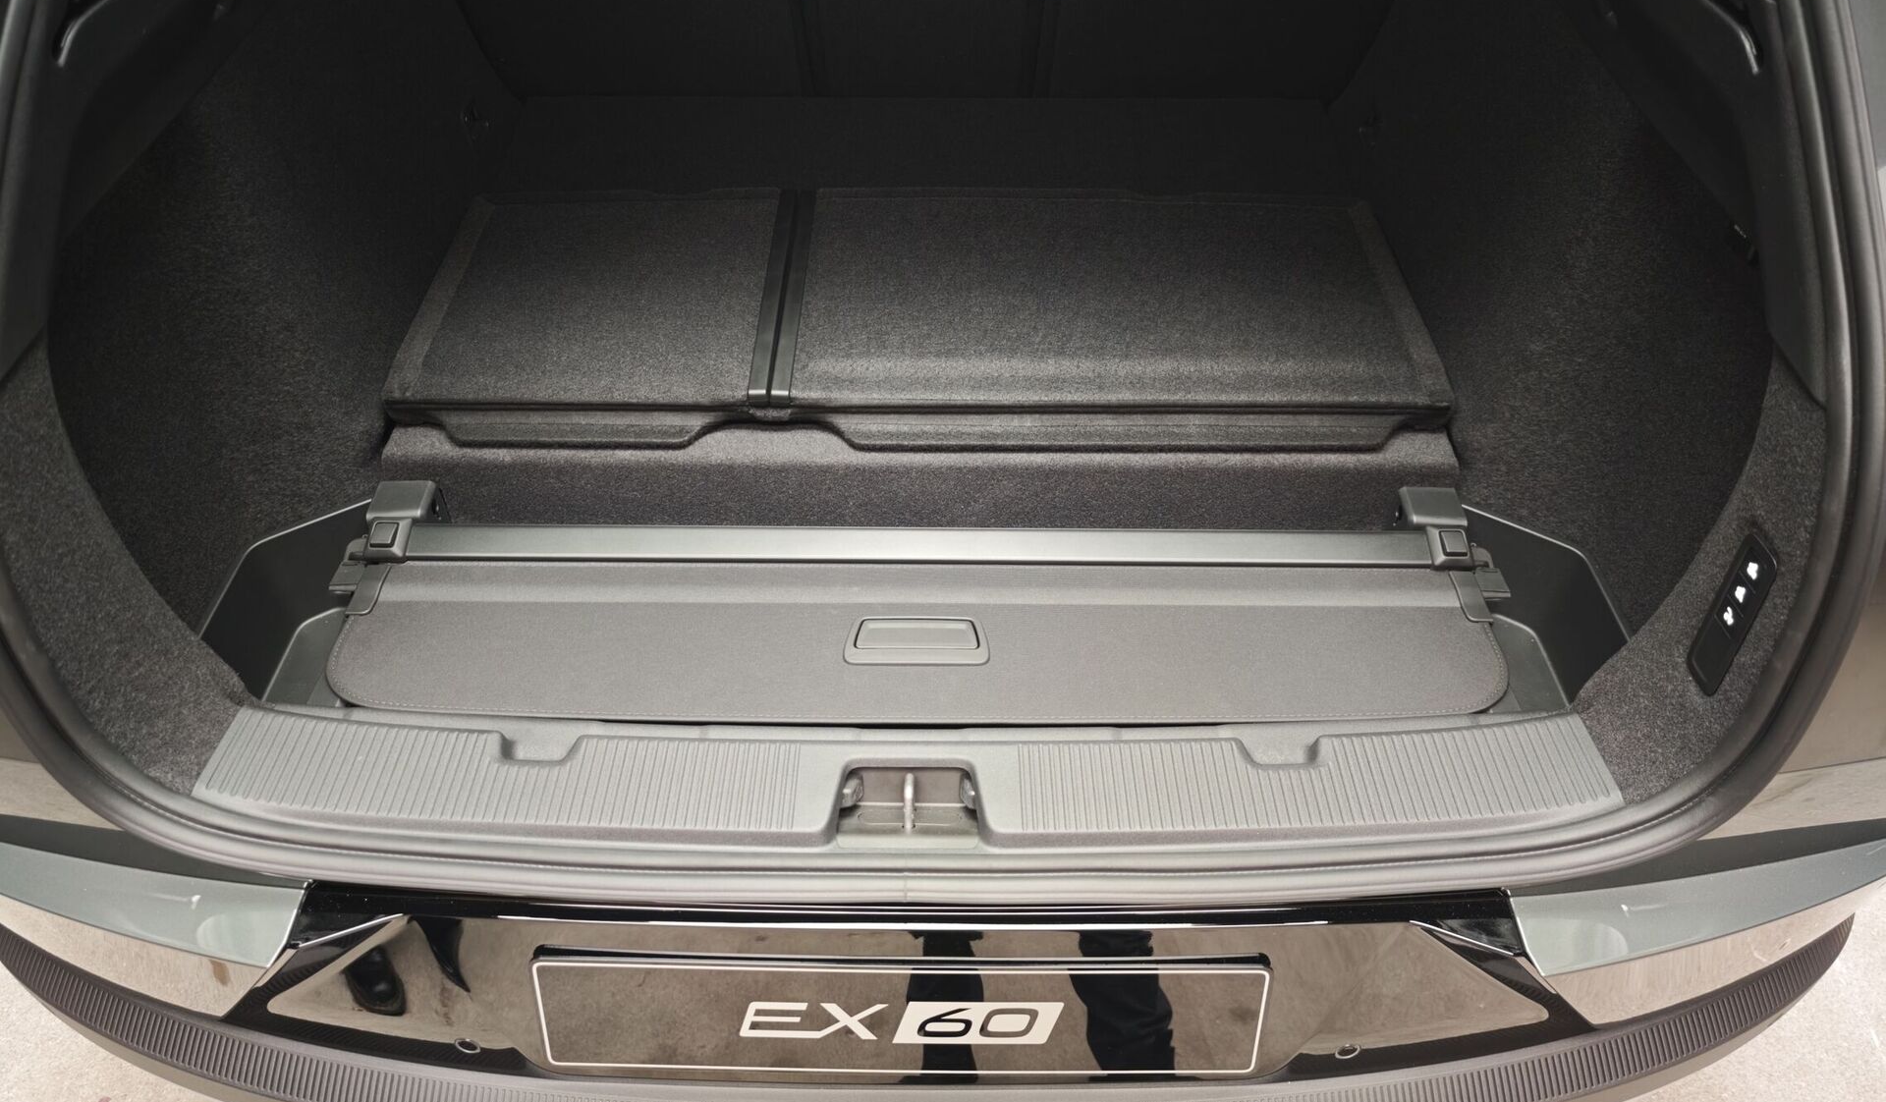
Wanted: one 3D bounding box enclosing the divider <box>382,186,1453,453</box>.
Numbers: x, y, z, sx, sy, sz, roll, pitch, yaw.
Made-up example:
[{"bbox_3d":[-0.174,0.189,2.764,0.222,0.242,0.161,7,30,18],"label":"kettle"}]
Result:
[{"bbox_3d":[-0.022,-0.250,1.282,0.985,0.042,0.359,0,48,-1],"label":"divider"}]

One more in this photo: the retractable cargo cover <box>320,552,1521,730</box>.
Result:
[{"bbox_3d":[-0.020,0.068,1.040,0.935,0.035,0.165,0,48,-1],"label":"retractable cargo cover"}]

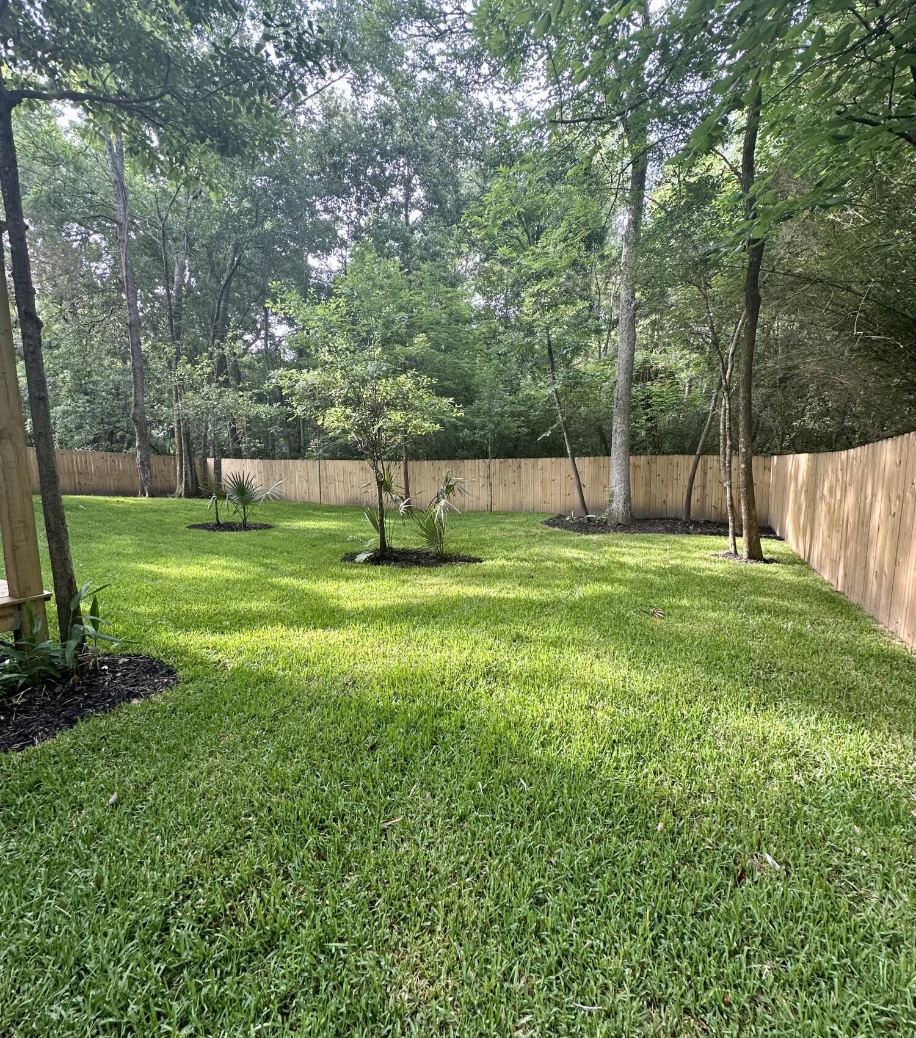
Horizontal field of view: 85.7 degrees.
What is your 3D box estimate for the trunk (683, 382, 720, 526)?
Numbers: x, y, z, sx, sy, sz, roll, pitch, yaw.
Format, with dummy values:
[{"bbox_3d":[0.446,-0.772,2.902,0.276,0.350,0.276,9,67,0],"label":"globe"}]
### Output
[{"bbox_3d":[6.380,-1.680,12.979,0.650,3.540,0.350,3,8,25],"label":"trunk"}]

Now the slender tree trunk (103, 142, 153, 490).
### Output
[{"bbox_3d":[-13.106,-7.823,19.779,0.750,13.900,0.700,-5,8,-32],"label":"slender tree trunk"}]

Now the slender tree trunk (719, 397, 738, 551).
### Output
[{"bbox_3d":[4.677,-0.730,8.494,0.360,2.690,0.250,3,8,29],"label":"slender tree trunk"}]

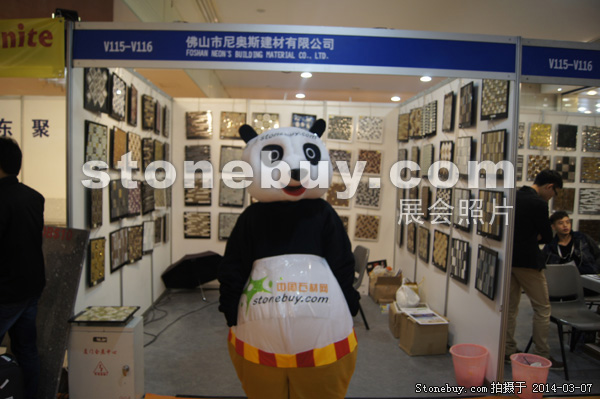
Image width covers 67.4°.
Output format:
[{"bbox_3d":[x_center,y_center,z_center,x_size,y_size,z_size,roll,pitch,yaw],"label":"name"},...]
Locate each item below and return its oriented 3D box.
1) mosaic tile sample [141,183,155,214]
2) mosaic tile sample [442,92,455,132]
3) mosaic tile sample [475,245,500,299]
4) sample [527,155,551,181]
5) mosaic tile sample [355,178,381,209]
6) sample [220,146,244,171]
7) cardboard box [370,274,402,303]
[{"bbox_3d":[-1.594,-0.024,4.746,0.030,0.345,0.335,1,3,-3],"label":"mosaic tile sample"},{"bbox_3d":[1.392,-0.810,4.190,0.025,0.355,0.335,1,3,4],"label":"mosaic tile sample"},{"bbox_3d":[1.412,0.541,3.383,0.022,0.347,0.343,3,3,1],"label":"mosaic tile sample"},{"bbox_3d":[3.248,-0.415,6.106,0.310,0.352,0.030,1,3,-3],"label":"sample"},{"bbox_3d":[0.918,-0.050,6.024,0.340,0.342,0.026,1,4,-3],"label":"mosaic tile sample"},{"bbox_3d":[-0.874,-0.520,5.853,0.338,0.357,0.028,1,3,-4],"label":"sample"},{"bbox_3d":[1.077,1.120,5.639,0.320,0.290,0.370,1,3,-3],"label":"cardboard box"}]

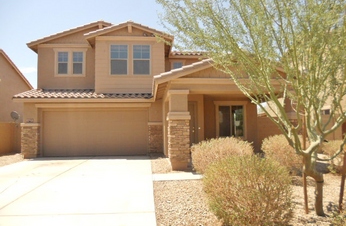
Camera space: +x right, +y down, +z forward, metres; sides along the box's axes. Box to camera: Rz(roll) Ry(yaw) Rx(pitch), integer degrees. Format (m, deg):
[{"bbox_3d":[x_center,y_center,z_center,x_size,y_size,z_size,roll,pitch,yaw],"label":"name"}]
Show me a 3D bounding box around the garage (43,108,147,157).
[{"bbox_3d":[-3.647,0.982,12.779,4.869,2.173,0.100,0,-2,-4],"label":"garage"}]

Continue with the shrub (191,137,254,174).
[{"bbox_3d":[1.659,1.359,9.006,2.110,1.078,1.800,0,-2,-4],"label":"shrub"}]

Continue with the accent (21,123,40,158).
[{"bbox_3d":[-6.386,1.254,12.263,0.759,1.552,0.500,0,-2,-4],"label":"accent"}]

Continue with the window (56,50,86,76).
[{"bbox_3d":[-5.107,-2.490,13.543,1.435,1.282,0.130,0,-2,-4],"label":"window"}]

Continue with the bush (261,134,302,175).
[{"bbox_3d":[3.681,1.316,9.059,1.478,1.218,1.450,0,-2,-4],"label":"bush"}]

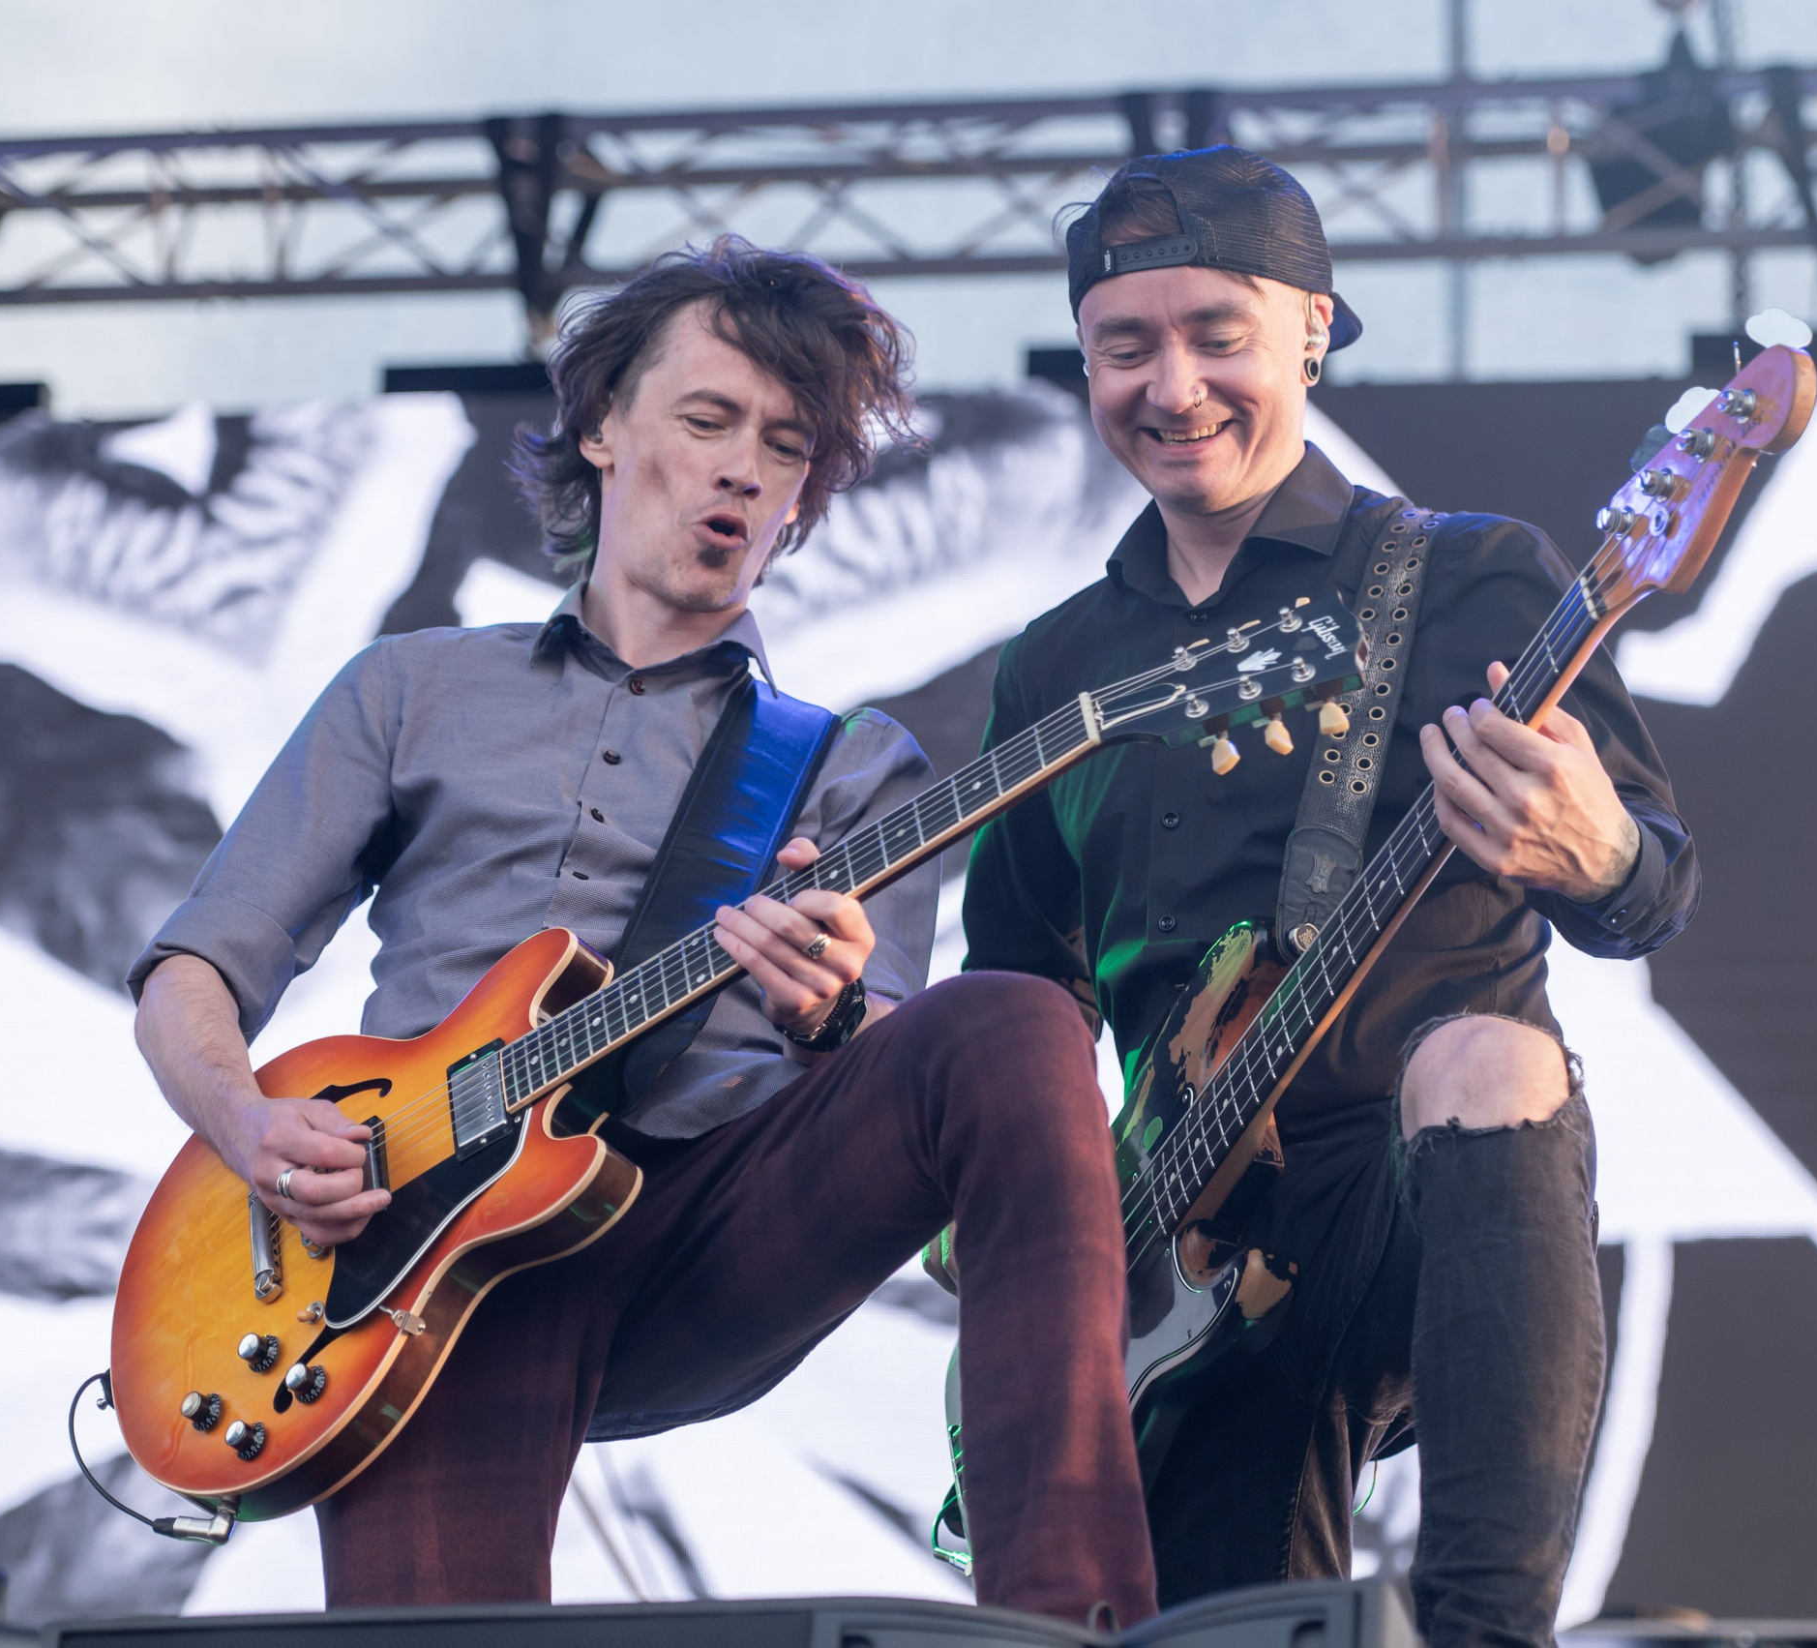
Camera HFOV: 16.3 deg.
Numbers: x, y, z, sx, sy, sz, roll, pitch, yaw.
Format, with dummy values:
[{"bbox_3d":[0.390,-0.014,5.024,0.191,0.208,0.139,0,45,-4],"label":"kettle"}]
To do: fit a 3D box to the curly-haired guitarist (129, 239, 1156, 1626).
[{"bbox_3d":[-0.180,0.320,4.099,0.690,1.600,0.680,1,-15,5],"label":"curly-haired guitarist"}]

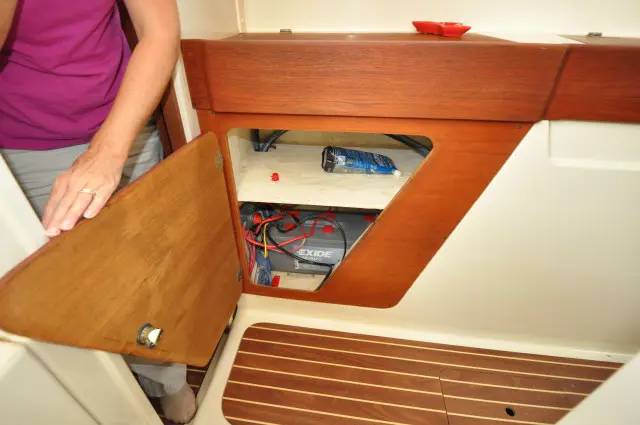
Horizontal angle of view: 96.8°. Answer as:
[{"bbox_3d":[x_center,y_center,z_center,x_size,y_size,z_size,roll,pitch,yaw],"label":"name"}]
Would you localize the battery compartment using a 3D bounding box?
[{"bbox_3d":[0.033,-0.067,1.075,0.558,0.610,0.420,4,34,6],"label":"battery compartment"}]

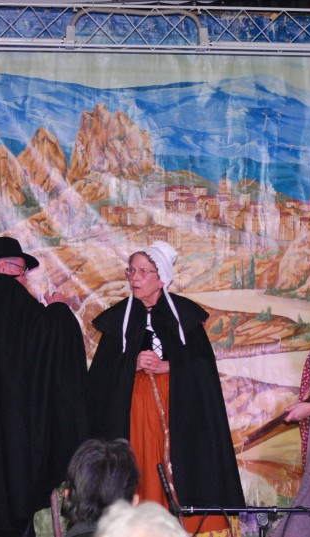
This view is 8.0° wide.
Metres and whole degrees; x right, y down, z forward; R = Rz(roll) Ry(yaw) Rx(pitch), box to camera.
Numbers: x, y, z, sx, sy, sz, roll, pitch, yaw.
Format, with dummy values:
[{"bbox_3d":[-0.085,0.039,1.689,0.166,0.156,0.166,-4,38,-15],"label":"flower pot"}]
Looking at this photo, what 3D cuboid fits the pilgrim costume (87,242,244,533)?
[{"bbox_3d":[0.029,0.618,9.950,0.760,1.470,0.520,0,0,7],"label":"pilgrim costume"}]

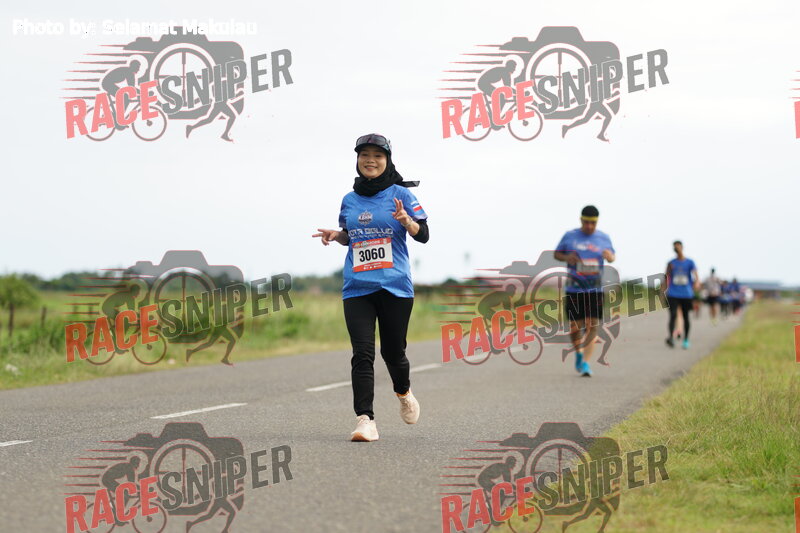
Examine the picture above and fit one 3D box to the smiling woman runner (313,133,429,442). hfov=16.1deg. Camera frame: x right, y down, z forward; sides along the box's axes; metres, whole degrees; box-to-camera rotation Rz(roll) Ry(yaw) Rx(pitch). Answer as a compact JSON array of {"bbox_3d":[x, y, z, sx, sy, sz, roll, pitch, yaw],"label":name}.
[{"bbox_3d":[-0.155,0.113,14.800,0.580,1.610,0.640,0,-1,12],"label":"smiling woman runner"}]

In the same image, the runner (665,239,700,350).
[{"bbox_3d":[4.415,0.439,44.200,0.510,1.680,0.600,0,-1,7],"label":"runner"}]

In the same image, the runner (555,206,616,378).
[{"bbox_3d":[1.795,0.236,27.400,0.580,1.660,0.600,0,-1,6],"label":"runner"}]

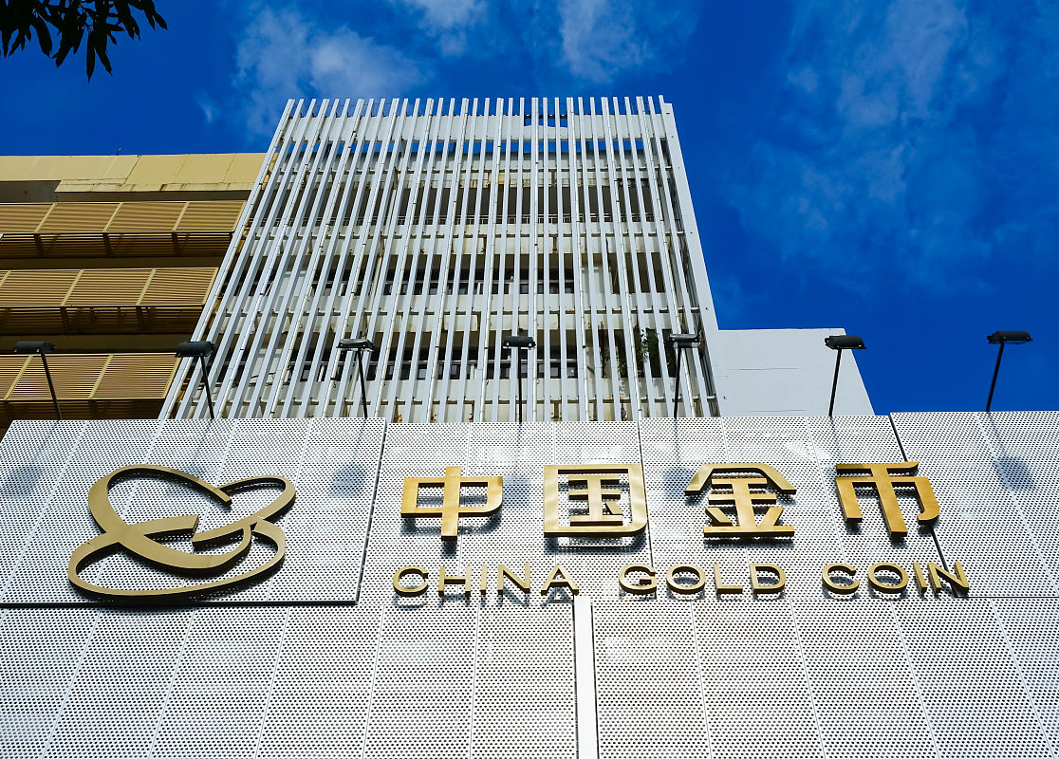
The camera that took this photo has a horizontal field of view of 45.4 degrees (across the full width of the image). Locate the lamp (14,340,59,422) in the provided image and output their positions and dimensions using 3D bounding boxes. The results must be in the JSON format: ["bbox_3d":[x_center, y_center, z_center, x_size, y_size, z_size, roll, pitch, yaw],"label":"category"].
[{"bbox_3d":[-6.223,0.045,16.173,0.532,0.241,1.100,0,-55,1],"label":"lamp"}]

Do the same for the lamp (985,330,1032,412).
[{"bbox_3d":[6.015,-0.073,16.014,0.564,0.289,1.100,0,-55,1],"label":"lamp"}]

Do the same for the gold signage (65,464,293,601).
[{"bbox_3d":[-3.904,1.721,14.516,2.270,2.227,0.100,0,-55,1],"label":"gold signage"}]

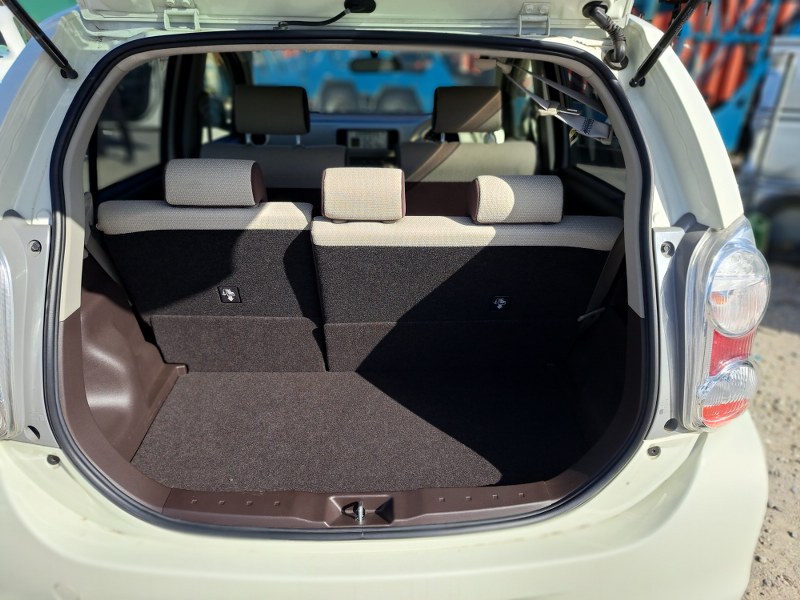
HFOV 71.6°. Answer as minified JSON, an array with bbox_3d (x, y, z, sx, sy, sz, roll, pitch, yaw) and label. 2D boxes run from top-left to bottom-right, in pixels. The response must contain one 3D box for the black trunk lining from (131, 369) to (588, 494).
[{"bbox_3d":[-0.080,0.272,1.185,0.925,0.020,0.390,0,27,0],"label":"black trunk lining"}]

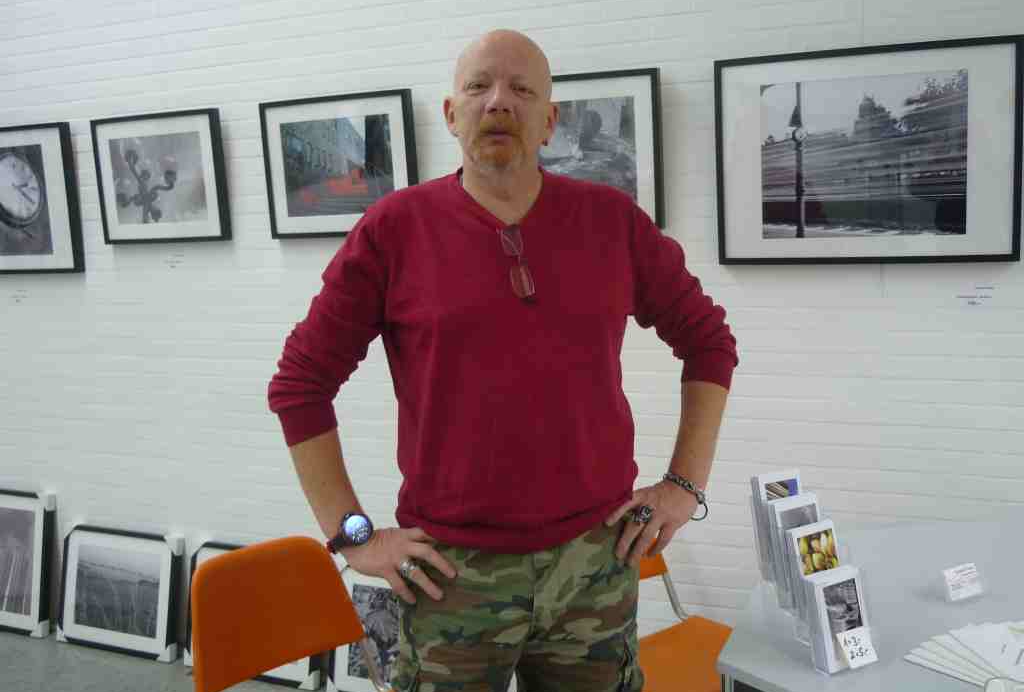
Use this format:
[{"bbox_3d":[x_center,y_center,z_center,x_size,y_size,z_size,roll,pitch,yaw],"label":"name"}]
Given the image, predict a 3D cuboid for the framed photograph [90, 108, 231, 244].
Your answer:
[{"bbox_3d":[-1.208,-0.573,3.348,0.535,0.432,0.030,1,10,22],"label":"framed photograph"}]

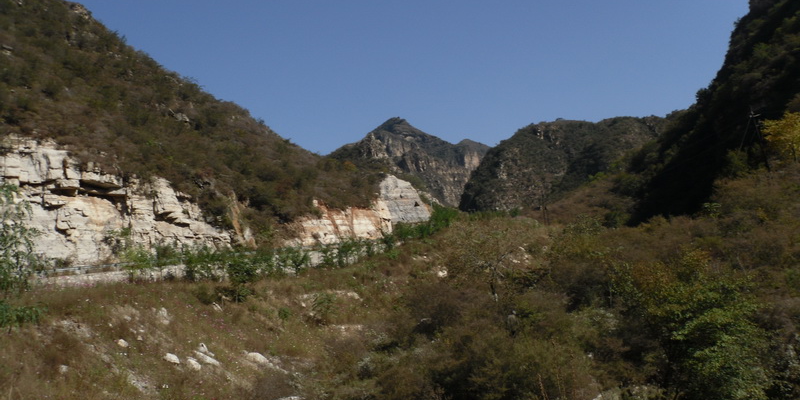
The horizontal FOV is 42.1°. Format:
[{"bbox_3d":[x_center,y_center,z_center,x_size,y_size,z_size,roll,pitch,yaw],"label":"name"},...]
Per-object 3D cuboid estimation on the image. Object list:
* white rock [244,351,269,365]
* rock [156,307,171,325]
[{"bbox_3d":[-3.988,4.420,29.000,0.620,0.370,0.480,0,-3,0],"label":"white rock"},{"bbox_3d":[-9.324,4.553,41.000,0.520,0.640,0.480,0,-3,0],"label":"rock"}]

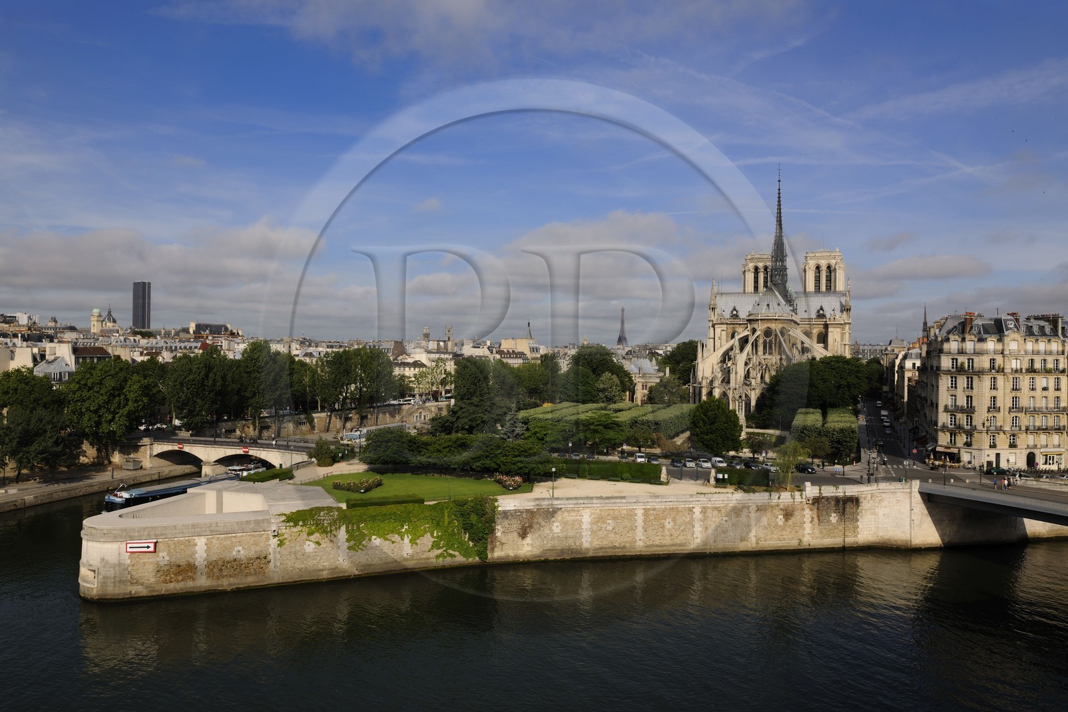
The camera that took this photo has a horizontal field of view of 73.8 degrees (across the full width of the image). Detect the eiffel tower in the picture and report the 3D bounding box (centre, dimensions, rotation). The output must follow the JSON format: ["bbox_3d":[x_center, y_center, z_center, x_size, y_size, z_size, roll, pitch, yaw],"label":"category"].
[{"bbox_3d":[533.374,-148.018,4260.000,125.000,326.000,125.000,1,0,43],"label":"eiffel tower"}]

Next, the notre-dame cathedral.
[{"bbox_3d":[99.758,-26.995,287.678,48.000,95.000,128.000,1,0,25],"label":"notre-dame cathedral"}]

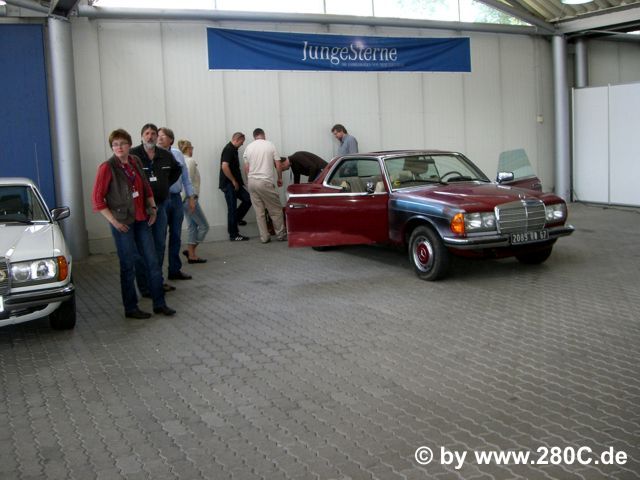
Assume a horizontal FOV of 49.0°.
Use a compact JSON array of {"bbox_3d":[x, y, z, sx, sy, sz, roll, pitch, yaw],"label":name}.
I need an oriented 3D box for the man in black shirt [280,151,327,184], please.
[{"bbox_3d":[-0.221,-0.775,11.759,0.900,1.420,0.500,-3,8,-5],"label":"man in black shirt"}]

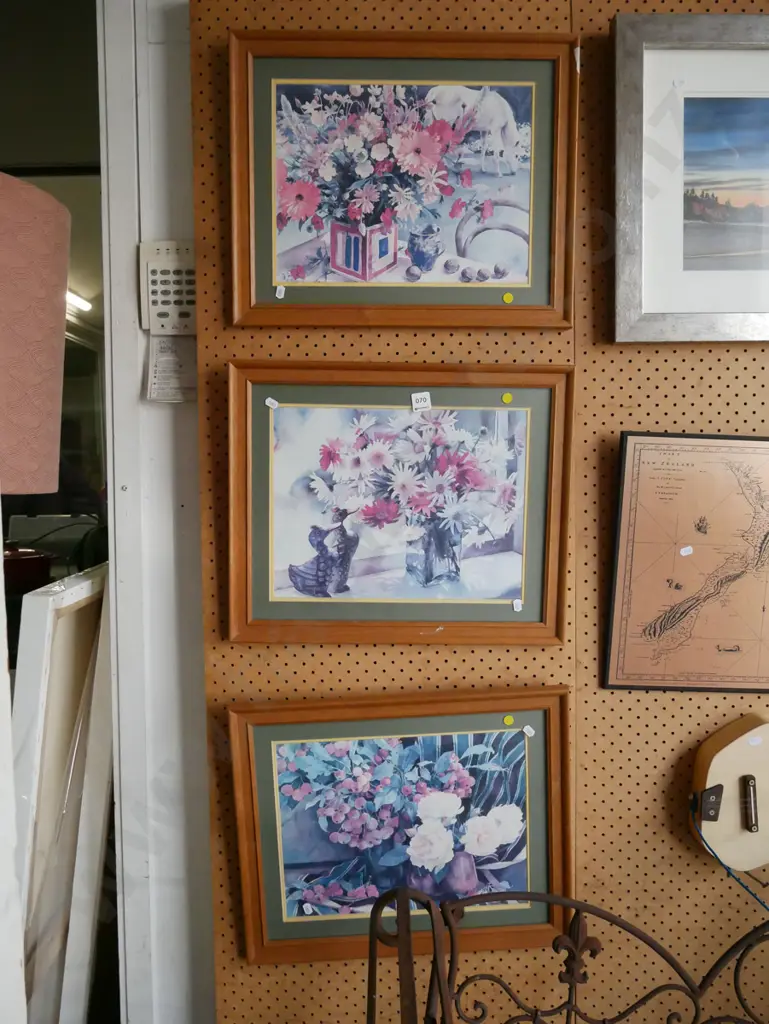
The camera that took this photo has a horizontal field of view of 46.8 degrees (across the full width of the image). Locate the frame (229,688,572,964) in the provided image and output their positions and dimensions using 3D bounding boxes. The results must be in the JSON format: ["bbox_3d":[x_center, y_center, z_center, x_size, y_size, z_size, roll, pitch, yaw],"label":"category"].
[{"bbox_3d":[0.030,0.455,1.264,0.476,0.395,0.030,-2,7,-1],"label":"frame"}]

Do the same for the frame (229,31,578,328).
[{"bbox_3d":[0.028,-0.452,1.204,0.476,0.395,0.030,0,5,-2],"label":"frame"}]

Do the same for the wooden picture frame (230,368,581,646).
[{"bbox_3d":[0.021,-0.009,1.235,0.468,0.386,0.025,1,7,-1],"label":"wooden picture frame"}]

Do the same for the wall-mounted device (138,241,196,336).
[{"bbox_3d":[-0.300,-0.312,1.244,0.088,0.133,0.028,-1,4,-1],"label":"wall-mounted device"}]

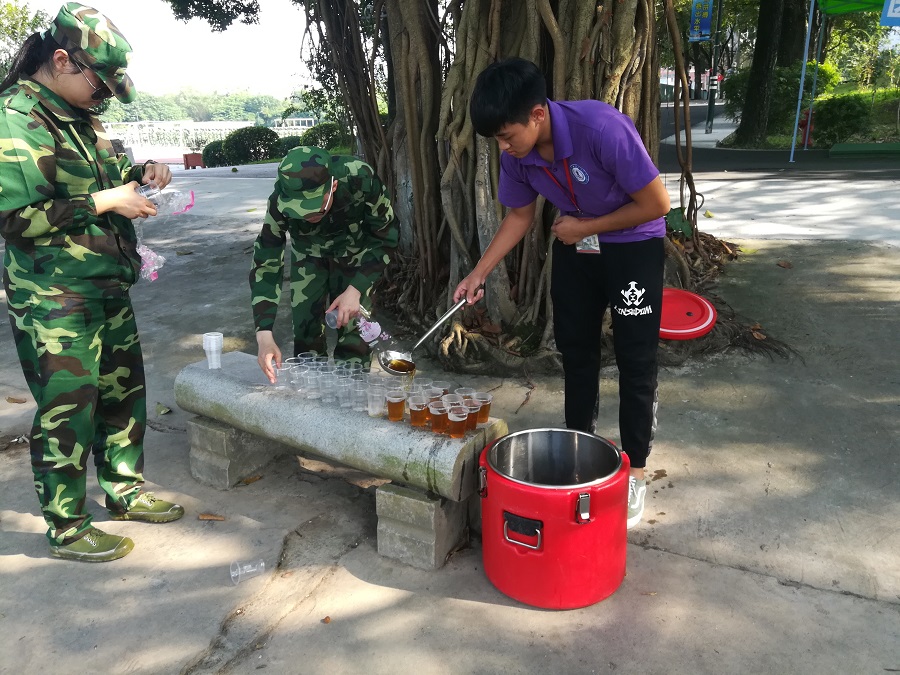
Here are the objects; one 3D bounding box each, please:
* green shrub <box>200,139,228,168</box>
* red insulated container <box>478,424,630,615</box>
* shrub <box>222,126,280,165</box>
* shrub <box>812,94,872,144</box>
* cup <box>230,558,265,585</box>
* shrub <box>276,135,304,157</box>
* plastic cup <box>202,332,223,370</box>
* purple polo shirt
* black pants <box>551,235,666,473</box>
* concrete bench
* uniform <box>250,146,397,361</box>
[{"bbox_3d":[-6.418,-5.035,18.500,1.000,0.850,1.000,-1,17,0],"label":"green shrub"},{"bbox_3d":[0.311,0.520,2.038,0.441,0.392,0.441,-1,17,0],"label":"red insulated container"},{"bbox_3d":[-5.579,-5.396,19.000,1.600,1.050,1.400,-1,17,0],"label":"shrub"},{"bbox_3d":[9.023,-5.021,15.500,1.300,1.150,1.150,-1,17,0],"label":"shrub"},{"bbox_3d":[-0.608,0.705,2.051,0.085,0.076,0.076,-3,16,-28],"label":"cup"},{"bbox_3d":[-4.898,-5.792,20.500,1.250,0.900,1.200,-1,17,0],"label":"shrub"},{"bbox_3d":[-0.953,0.054,2.706,0.077,0.144,0.077,-1,17,0],"label":"plastic cup"},{"bbox_3d":[0.399,-0.475,1.997,0.461,0.441,0.402,9,20,29],"label":"purple polo shirt"},{"bbox_3d":[0.522,0.080,2.283,0.363,0.902,0.284,8,19,26],"label":"black pants"},{"bbox_3d":[-0.462,0.392,2.493,1.352,0.392,0.372,10,20,32],"label":"concrete bench"},{"bbox_3d":[-0.459,-0.150,2.684,0.549,1.176,0.539,3,18,11],"label":"uniform"}]

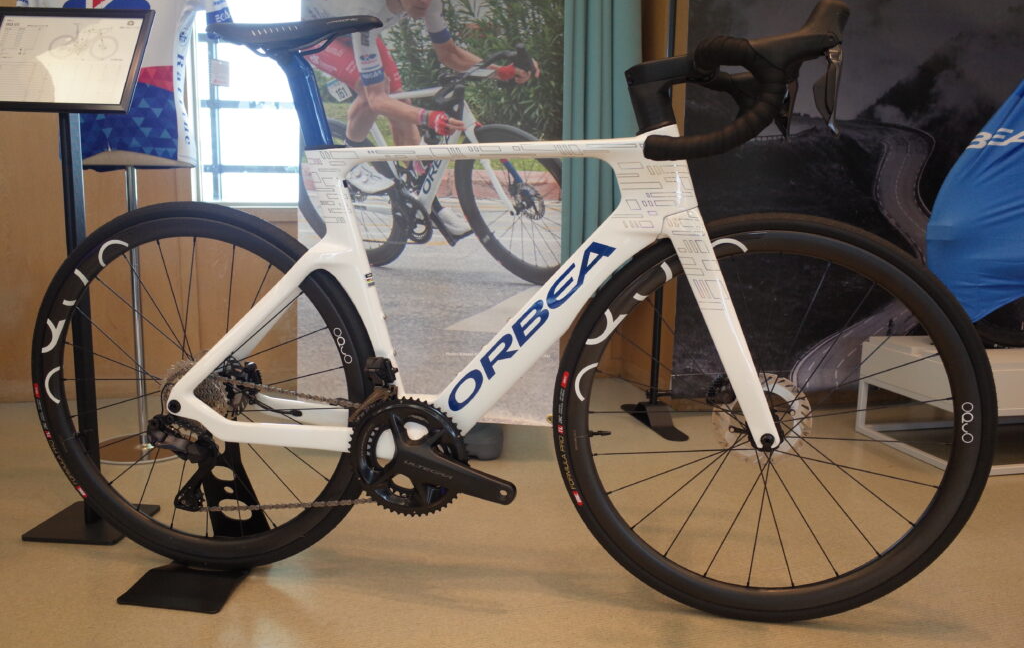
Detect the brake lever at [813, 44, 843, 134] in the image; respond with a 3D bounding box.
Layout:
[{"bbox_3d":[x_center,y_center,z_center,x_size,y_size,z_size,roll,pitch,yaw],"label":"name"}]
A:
[{"bbox_3d":[0.388,-0.289,0.980,0.037,0.109,0.032,2,11,10],"label":"brake lever"}]

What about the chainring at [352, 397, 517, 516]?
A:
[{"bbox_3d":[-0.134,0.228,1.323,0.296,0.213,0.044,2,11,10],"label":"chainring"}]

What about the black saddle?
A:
[{"bbox_3d":[-0.338,-0.462,1.280,0.278,0.062,0.142,2,11,10],"label":"black saddle"}]

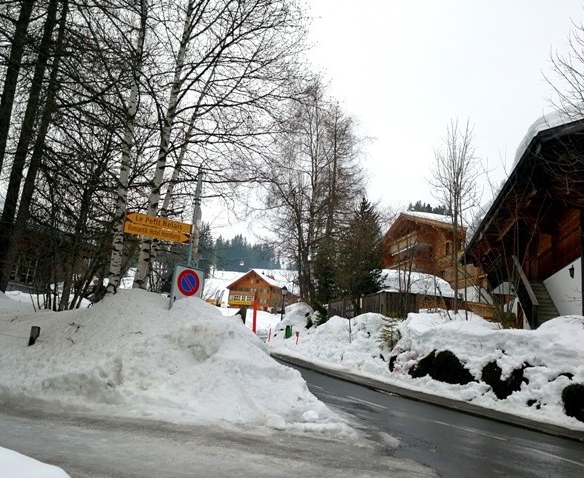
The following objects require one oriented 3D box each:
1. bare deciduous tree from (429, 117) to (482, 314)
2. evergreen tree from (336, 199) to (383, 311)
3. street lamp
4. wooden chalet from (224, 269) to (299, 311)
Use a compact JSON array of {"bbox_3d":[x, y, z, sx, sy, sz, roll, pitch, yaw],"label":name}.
[{"bbox_3d":[8.241,-1.180,24.810,2.400,9.980,2.400,4,-9,0],"label":"bare deciduous tree"},{"bbox_3d":[4.588,1.200,32.644,3.200,7.930,3.200,4,-9,0],"label":"evergreen tree"},{"bbox_3d":[-0.782,6.214,45.308,0.480,3.790,0.480,4,-9,0],"label":"street lamp"},{"bbox_3d":[-7.507,12.827,128.829,14.200,10.200,11.500,-2,-11,33],"label":"wooden chalet"}]

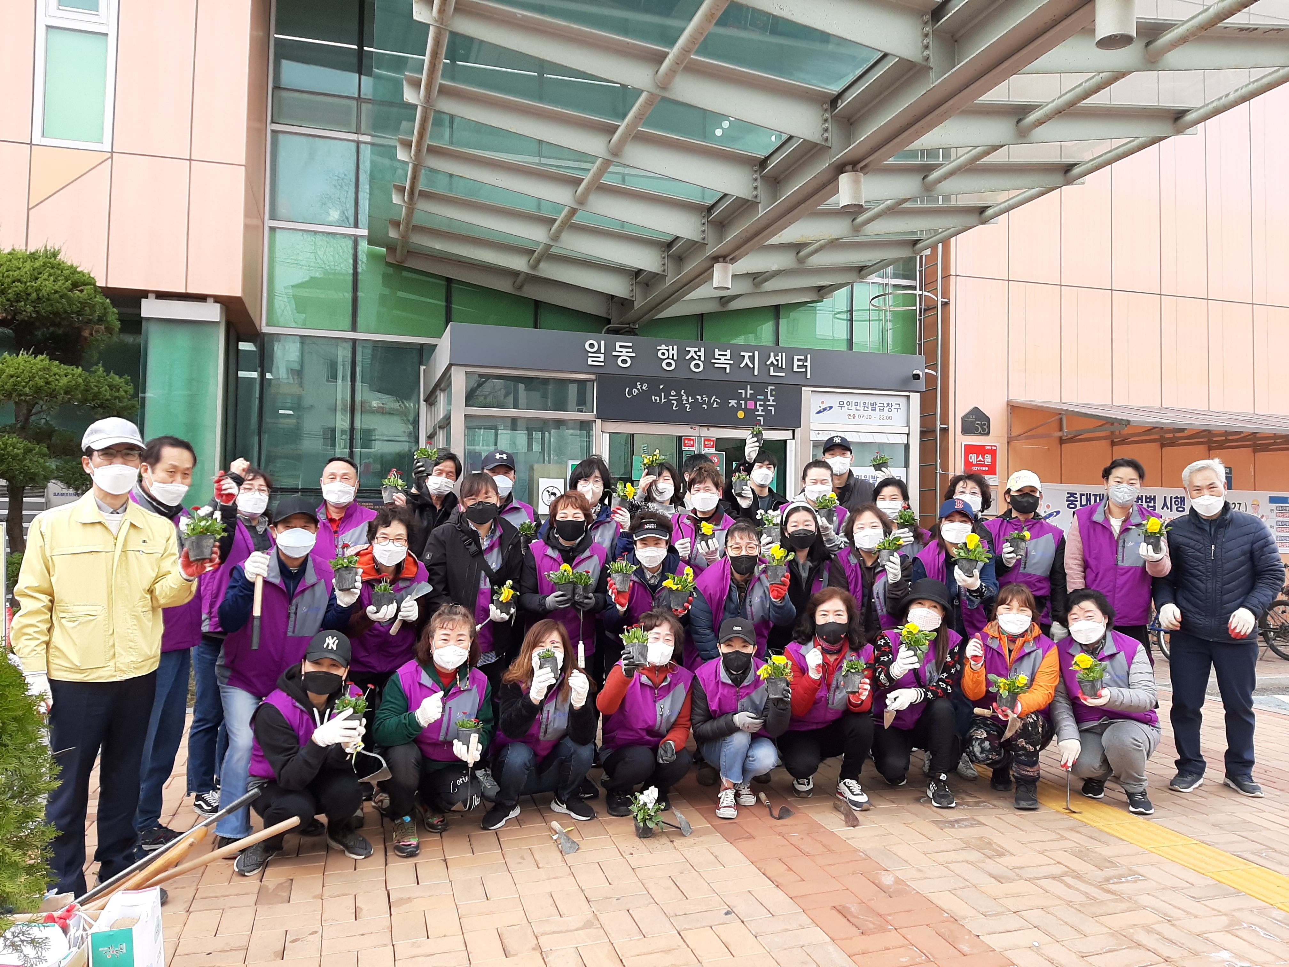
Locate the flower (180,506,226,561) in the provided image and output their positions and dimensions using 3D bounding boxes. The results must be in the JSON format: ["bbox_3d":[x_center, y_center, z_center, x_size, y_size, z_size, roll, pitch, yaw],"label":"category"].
[{"bbox_3d":[-1.558,0.176,3.420,0.145,0.185,0.140,1,-2,-25],"label":"flower"}]

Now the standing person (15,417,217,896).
[{"bbox_3d":[-1.911,0.603,3.475,0.600,1.690,0.520,2,-3,-26],"label":"standing person"}]

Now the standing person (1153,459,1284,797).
[{"bbox_3d":[2.840,0.690,4.790,0.570,1.640,0.360,-1,-2,29],"label":"standing person"}]

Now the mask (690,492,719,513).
[{"bbox_3d":[0.327,0.103,5.330,0.155,0.118,0.085,1,-2,-1],"label":"mask"}]

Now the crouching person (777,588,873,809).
[{"bbox_3d":[0.885,1.010,4.770,0.460,1.000,0.620,0,-2,5],"label":"crouching person"}]

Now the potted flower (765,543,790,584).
[{"bbox_3d":[0.634,0.382,4.620,0.125,0.180,0.125,1,-2,7],"label":"potted flower"}]

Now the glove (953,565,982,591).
[{"bbox_3d":[1.623,0.474,4.870,0.125,0.125,0.100,0,-2,17],"label":"glove"}]

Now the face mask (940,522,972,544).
[{"bbox_3d":[1.582,0.253,4.920,0.148,0.110,0.085,0,-2,19],"label":"face mask"}]

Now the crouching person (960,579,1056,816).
[{"bbox_3d":[1.827,1.025,4.858,0.460,1.070,0.620,0,-2,19],"label":"crouching person"}]

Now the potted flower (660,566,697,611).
[{"bbox_3d":[0.157,0.487,4.500,0.165,0.200,0.145,1,-2,2],"label":"potted flower"}]

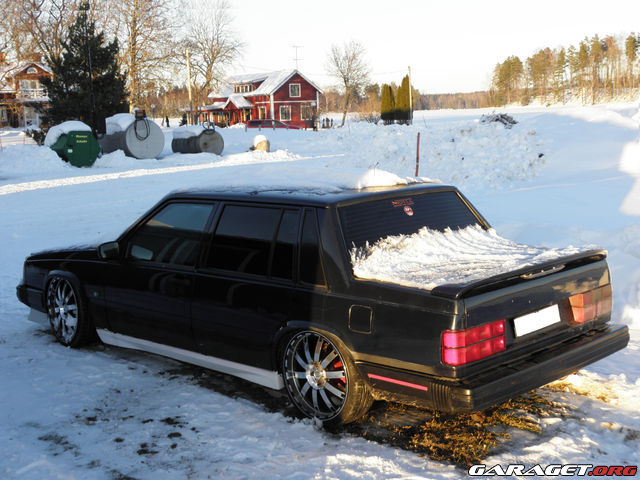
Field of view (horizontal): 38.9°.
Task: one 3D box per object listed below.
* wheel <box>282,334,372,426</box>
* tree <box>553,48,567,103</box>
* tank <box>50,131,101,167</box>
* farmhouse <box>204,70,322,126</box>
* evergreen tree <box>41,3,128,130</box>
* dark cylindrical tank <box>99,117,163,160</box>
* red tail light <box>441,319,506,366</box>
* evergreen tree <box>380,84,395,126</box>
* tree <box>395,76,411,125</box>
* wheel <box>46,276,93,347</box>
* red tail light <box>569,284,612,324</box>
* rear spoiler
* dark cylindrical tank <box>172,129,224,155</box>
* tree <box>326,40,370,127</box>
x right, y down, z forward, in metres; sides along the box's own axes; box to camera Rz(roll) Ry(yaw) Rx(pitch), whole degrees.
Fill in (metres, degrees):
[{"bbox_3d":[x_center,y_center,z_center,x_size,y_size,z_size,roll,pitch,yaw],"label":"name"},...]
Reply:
[{"bbox_3d":[0.043,0.794,5.413,0.620,0.620,0.220,7,10,43],"label":"wheel"},{"bbox_3d":[71.382,-49.079,270.000,4.200,16.200,4.200,-1,8,0],"label":"tree"},{"bbox_3d":[-8.987,-3.304,32.861,1.350,1.250,1.700,-7,10,-38],"label":"tank"},{"bbox_3d":[-6.592,-15.178,98.700,8.000,6.200,13.000,-6,10,-33],"label":"farmhouse"},{"bbox_3d":[-14.558,-10.284,56.000,5.400,8.300,5.400,-1,8,0],"label":"evergreen tree"},{"bbox_3d":[-6.903,-3.757,33.172,1.450,1.450,2.800,-6,10,-32],"label":"dark cylindrical tank"},{"bbox_3d":[0.824,0.539,4.870,0.130,0.180,0.470,7,11,42],"label":"red tail light"},{"bbox_3d":[7.079,-14.210,95.000,1.450,4.200,1.450,-1,8,0],"label":"evergreen tree"},{"bbox_3d":[8.378,-14.218,92.000,1.600,5.100,1.600,-1,8,0],"label":"tree"},{"bbox_3d":[-1.969,0.556,7.288,0.220,0.620,0.620,-7,10,-41],"label":"wheel"},{"bbox_3d":[1.694,0.404,5.714,0.150,0.200,0.390,7,10,43],"label":"red tail light"},{"bbox_3d":[1.218,0.180,5.285,0.210,0.085,1.680,7,11,42],"label":"rear spoiler"},{"bbox_3d":[-5.028,-3.982,37.260,1.100,1.100,2.400,-7,10,-36],"label":"dark cylindrical tank"},{"bbox_3d":[2.894,-15.894,92.000,4.400,8.800,4.400,-1,8,0],"label":"tree"}]

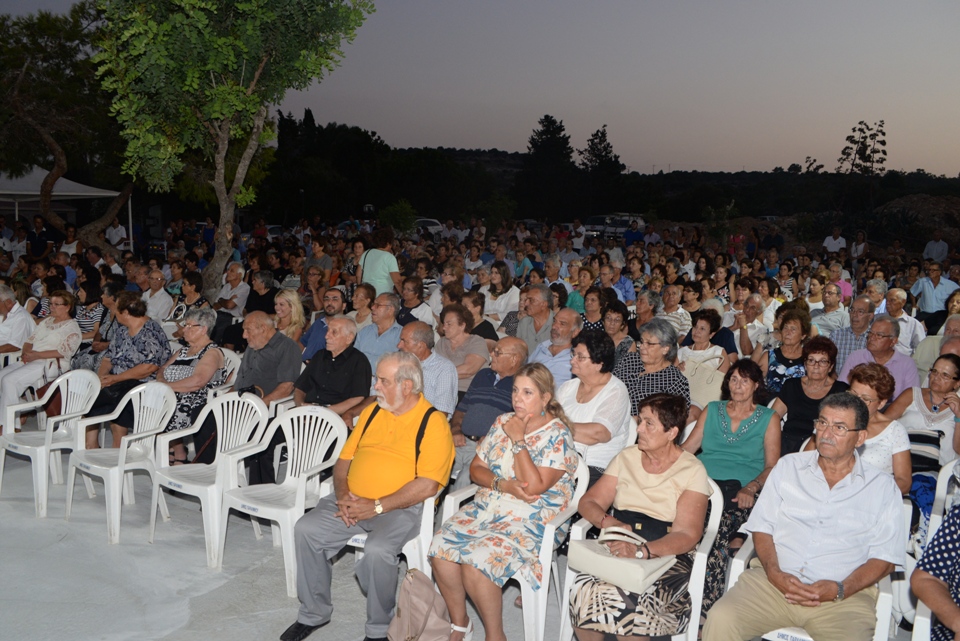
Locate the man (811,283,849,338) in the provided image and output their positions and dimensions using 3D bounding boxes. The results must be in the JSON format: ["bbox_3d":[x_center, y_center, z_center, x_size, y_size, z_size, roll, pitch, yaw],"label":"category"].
[{"bbox_3d":[2.855,0.319,6.207,0.550,1.218,0.780,5,10,30],"label":"man"}]

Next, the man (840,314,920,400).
[{"bbox_3d":[2.504,0.613,4.752,0.580,1.252,0.770,6,10,34],"label":"man"}]

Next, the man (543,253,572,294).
[{"bbox_3d":[0.779,-0.096,8.313,0.520,1.250,0.750,6,12,32],"label":"man"}]

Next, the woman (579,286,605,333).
[{"bbox_3d":[0.906,0.344,6.535,0.500,1.250,0.760,6,11,32],"label":"woman"}]

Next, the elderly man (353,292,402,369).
[{"bbox_3d":[-0.777,0.385,5.827,0.540,1.200,0.750,6,12,32],"label":"elderly man"}]

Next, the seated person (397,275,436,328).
[{"bbox_3d":[-0.733,0.271,6.415,0.530,1.249,0.780,6,11,33],"label":"seated person"}]

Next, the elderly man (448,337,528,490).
[{"bbox_3d":[0.042,0.698,3.919,0.560,1.184,0.820,7,11,36],"label":"elderly man"}]

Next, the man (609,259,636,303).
[{"bbox_3d":[1.511,-0.059,8.863,0.540,1.283,0.780,9,13,43],"label":"man"}]

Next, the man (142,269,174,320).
[{"bbox_3d":[-3.147,0.176,6.957,0.540,1.270,0.780,5,10,28],"label":"man"}]

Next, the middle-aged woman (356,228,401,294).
[{"bbox_3d":[-1.133,-0.285,8.581,0.520,1.560,0.400,2,10,11],"label":"middle-aged woman"}]

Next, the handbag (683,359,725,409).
[{"bbox_3d":[1.346,0.405,4.503,0.340,0.370,0.150,6,11,35],"label":"handbag"}]

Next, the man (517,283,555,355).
[{"bbox_3d":[0.369,0.377,5.966,0.520,1.320,0.770,5,10,28],"label":"man"}]

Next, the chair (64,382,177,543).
[{"bbox_3d":[-2.161,0.822,4.554,0.570,0.810,0.545,7,12,35],"label":"chair"}]

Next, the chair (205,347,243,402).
[{"bbox_3d":[-2.025,0.644,5.495,0.570,0.800,0.540,6,11,35],"label":"chair"}]

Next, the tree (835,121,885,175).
[{"bbox_3d":[25.535,-10.843,50.000,3.200,5.300,2.600,5,11,27],"label":"tree"}]

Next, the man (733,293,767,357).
[{"bbox_3d":[2.114,0.427,5.943,0.520,1.260,0.770,6,10,32],"label":"man"}]

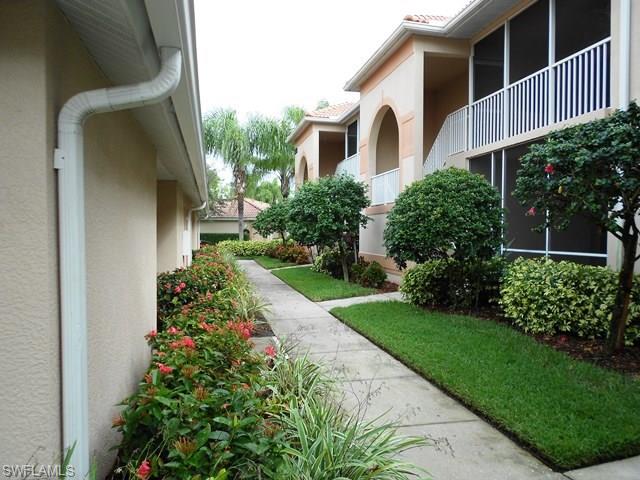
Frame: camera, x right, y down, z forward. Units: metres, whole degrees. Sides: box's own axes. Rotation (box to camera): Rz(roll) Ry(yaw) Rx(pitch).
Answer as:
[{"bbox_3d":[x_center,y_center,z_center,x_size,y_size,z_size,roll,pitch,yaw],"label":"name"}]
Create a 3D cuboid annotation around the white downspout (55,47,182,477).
[{"bbox_3d":[-0.811,0.274,2.005,0.480,2.200,0.110,-1,1,-13],"label":"white downspout"}]

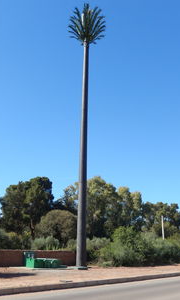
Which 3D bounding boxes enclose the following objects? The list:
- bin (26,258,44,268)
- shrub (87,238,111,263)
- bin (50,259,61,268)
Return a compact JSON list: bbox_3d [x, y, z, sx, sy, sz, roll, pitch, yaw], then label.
[{"bbox_3d":[-4.999,10.339,26.344,1.200,0.830,1.050,13,-23,-31],"label":"bin"},{"bbox_3d":[0.736,9.932,28.311,2.800,2.790,2.500,0,-20,0],"label":"shrub"},{"bbox_3d":[-3.244,10.610,26.996,1.050,0.830,1.000,13,-23,-31],"label":"bin"}]

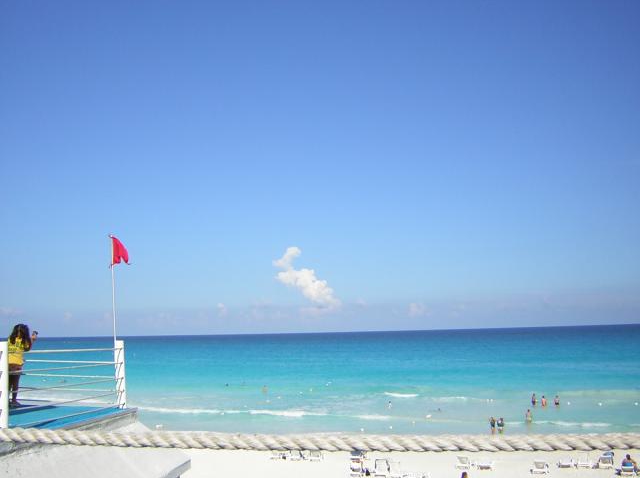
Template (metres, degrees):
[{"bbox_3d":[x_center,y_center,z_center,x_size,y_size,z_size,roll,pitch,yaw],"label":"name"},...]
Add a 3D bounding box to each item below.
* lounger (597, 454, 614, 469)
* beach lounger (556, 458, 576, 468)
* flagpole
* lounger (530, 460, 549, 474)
[{"bbox_3d":[16.067,12.454,37.571,0.680,0.750,1.750,-4,-8,18],"label":"lounger"},{"bbox_3d":[14.011,12.650,38.129,0.680,0.600,1.750,-3,-8,16],"label":"beach lounger"},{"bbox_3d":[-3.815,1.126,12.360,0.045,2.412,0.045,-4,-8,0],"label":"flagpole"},{"bbox_3d":[12.127,12.423,36.810,0.680,0.770,1.750,-3,-8,16],"label":"lounger"}]

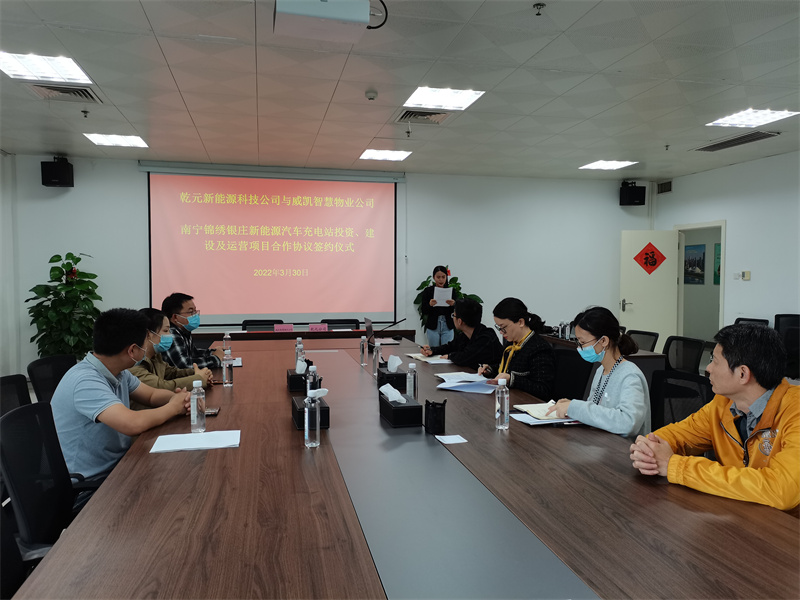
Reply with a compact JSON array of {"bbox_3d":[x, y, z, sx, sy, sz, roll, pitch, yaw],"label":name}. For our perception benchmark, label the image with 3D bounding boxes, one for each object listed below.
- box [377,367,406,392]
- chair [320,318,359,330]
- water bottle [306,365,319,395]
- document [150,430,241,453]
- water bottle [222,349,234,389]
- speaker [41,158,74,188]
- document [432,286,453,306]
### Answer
[{"bbox_3d":[-0.048,0.429,3.332,0.118,0.084,0.240,0,2,-13],"label":"box"},{"bbox_3d":[-0.664,0.695,7.014,0.580,0.900,0.600,0,3,-13],"label":"chair"},{"bbox_3d":[-0.392,0.397,2.693,0.053,0.198,0.053,0,2,-13],"label":"water bottle"},{"bbox_3d":[-0.763,0.531,2.274,0.303,0.008,0.225,0,3,-13],"label":"document"},{"bbox_3d":[-1.003,0.396,3.507,0.058,0.213,0.058,0,3,-13],"label":"water bottle"},{"bbox_3d":[-4.151,-1.516,7.286,0.280,0.275,0.240,0,2,-13],"label":"speaker"},{"bbox_3d":[0.497,-0.029,6.900,0.210,0.290,0.015,0,37,-4],"label":"document"}]

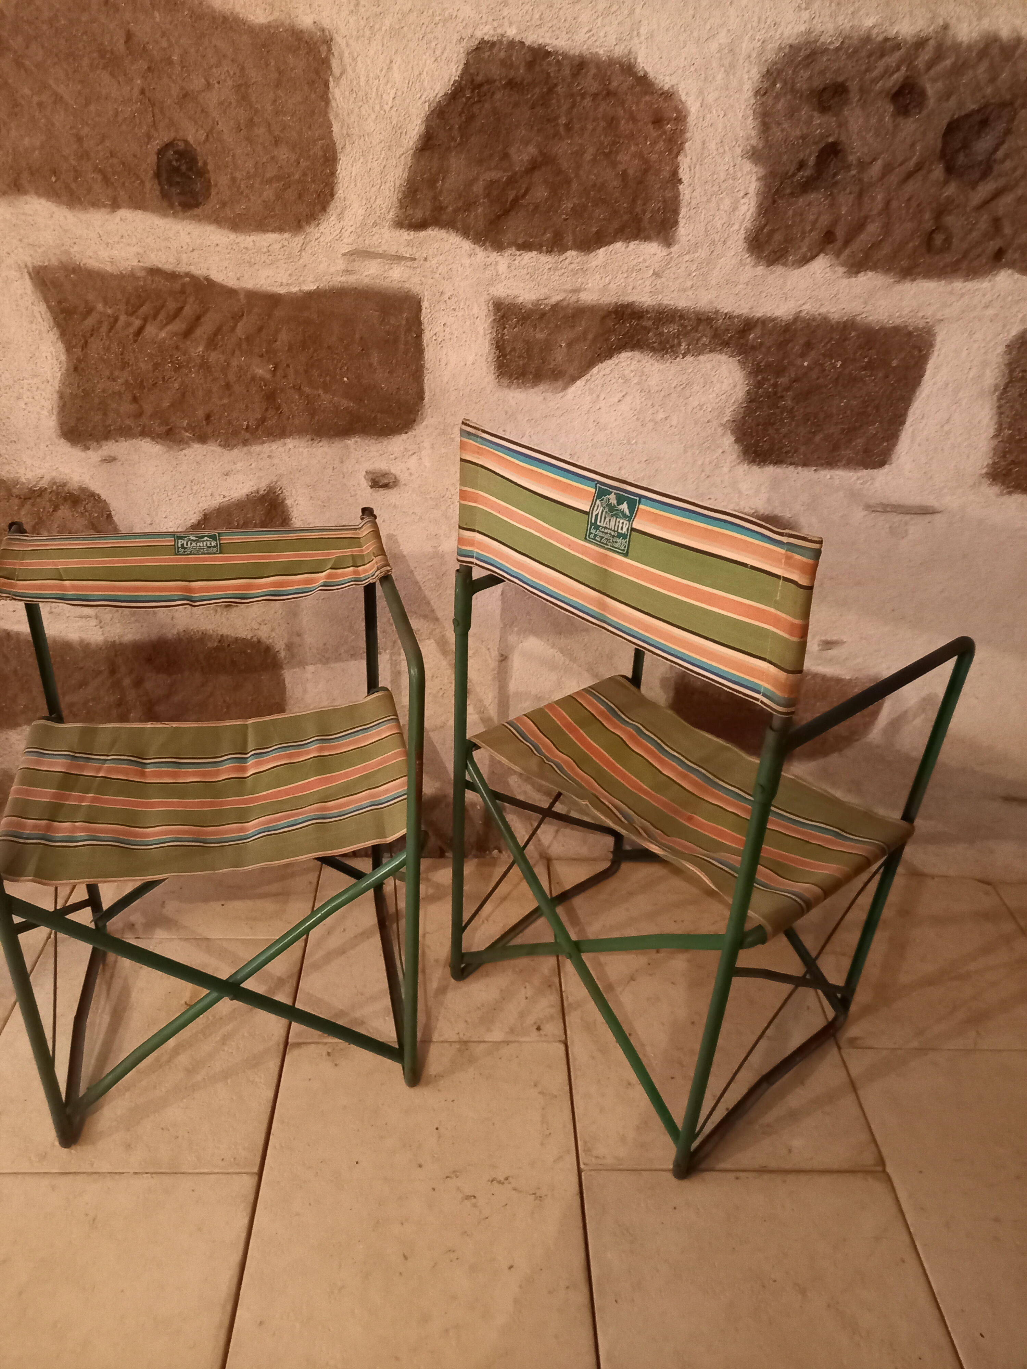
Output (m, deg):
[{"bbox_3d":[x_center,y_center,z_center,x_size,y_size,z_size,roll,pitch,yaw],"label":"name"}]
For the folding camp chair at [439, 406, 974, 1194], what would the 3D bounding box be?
[{"bbox_3d":[0.222,0.101,1.239,0.397,0.845,0.449,-24,41,-37],"label":"folding camp chair"}]

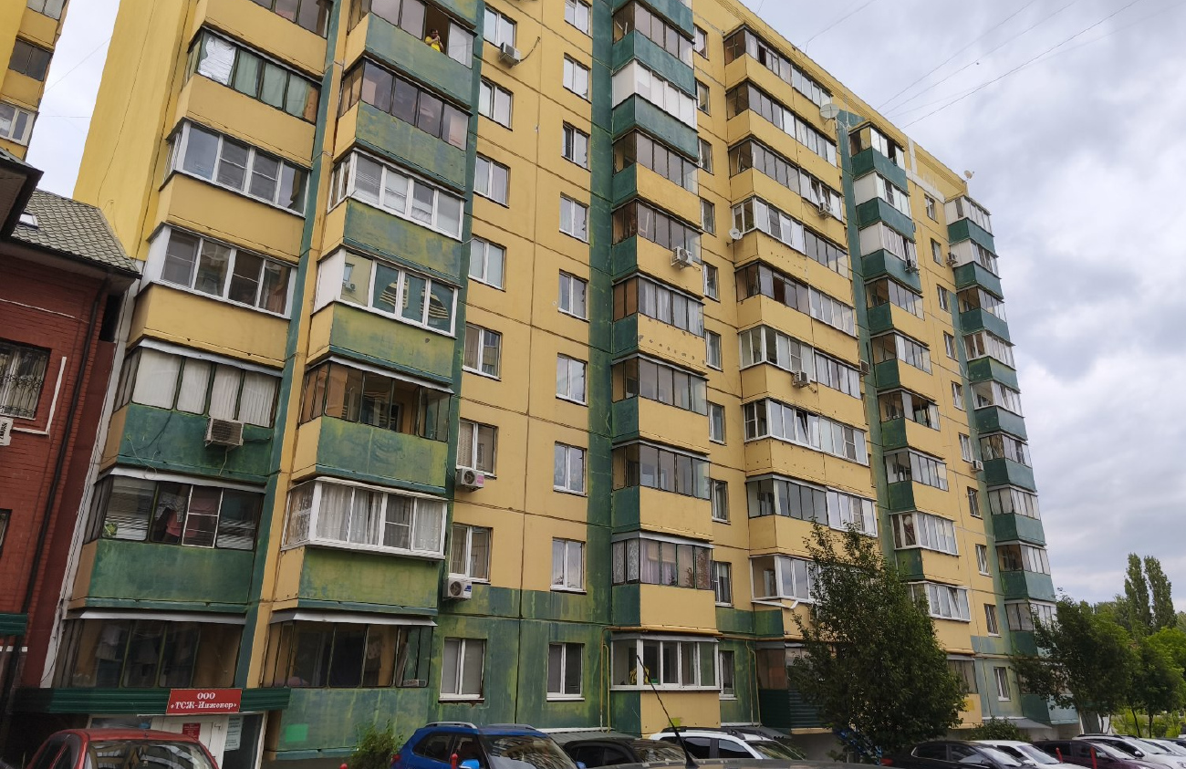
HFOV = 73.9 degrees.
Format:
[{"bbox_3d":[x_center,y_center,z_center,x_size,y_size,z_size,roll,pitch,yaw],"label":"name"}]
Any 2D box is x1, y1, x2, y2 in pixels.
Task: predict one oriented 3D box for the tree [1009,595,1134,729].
[{"bbox_3d":[19.471,11.795,32.000,4.600,6.500,4.600,17,-26,-38],"label":"tree"}]

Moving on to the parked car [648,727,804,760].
[{"bbox_3d":[2.980,7.720,15.450,1.820,1.680,4.300,19,-27,-41],"label":"parked car"}]

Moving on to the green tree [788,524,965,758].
[{"bbox_3d":[8.614,8.038,24.116,4.800,7.400,4.700,17,-26,-37],"label":"green tree"}]

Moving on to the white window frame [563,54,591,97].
[{"bbox_3d":[-0.567,-10.789,27.846,1.220,1.370,0.130,16,-24,-39],"label":"white window frame"}]

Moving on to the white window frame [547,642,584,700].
[{"bbox_3d":[-0.732,7.662,21.017,1.250,1.430,0.150,17,-26,-38],"label":"white window frame"}]

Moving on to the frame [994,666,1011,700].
[{"bbox_3d":[18.673,13.735,36.169,1.250,1.410,0.150,17,-26,-37],"label":"frame"}]

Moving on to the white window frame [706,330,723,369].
[{"bbox_3d":[4.277,-1.303,28.907,1.220,1.410,0.160,17,-26,-38],"label":"white window frame"}]

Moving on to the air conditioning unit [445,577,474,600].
[{"bbox_3d":[-3.374,5.090,19.593,0.700,0.460,0.280,16,-24,-39],"label":"air conditioning unit"}]

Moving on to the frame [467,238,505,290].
[{"bbox_3d":[-3.098,-3.561,23.124,1.240,1.370,0.130,16,-24,-39],"label":"frame"}]

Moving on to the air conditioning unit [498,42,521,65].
[{"bbox_3d":[-2.662,-10.508,25.132,0.720,0.490,0.300,17,-26,-37],"label":"air conditioning unit"}]

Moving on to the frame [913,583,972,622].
[{"bbox_3d":[14.663,9.336,33.579,3.500,1.400,1.150,17,-26,-38],"label":"frame"}]

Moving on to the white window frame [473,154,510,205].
[{"bbox_3d":[-3.060,-6.197,23.948,1.220,1.410,0.160,17,-26,-38],"label":"white window frame"}]

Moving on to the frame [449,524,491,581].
[{"bbox_3d":[-3.123,4.314,20.139,1.220,1.410,0.160,17,-26,-38],"label":"frame"}]

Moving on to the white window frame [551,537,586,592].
[{"bbox_3d":[-0.732,5.018,21.799,1.200,1.370,0.150,17,-26,-37],"label":"white window frame"}]

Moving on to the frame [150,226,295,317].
[{"bbox_3d":[-8.694,-2.448,18.605,3.050,1.430,0.840,17,-26,-38],"label":"frame"}]

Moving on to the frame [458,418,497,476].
[{"bbox_3d":[-3.136,1.738,21.374,1.230,1.390,0.130,16,-24,-39],"label":"frame"}]

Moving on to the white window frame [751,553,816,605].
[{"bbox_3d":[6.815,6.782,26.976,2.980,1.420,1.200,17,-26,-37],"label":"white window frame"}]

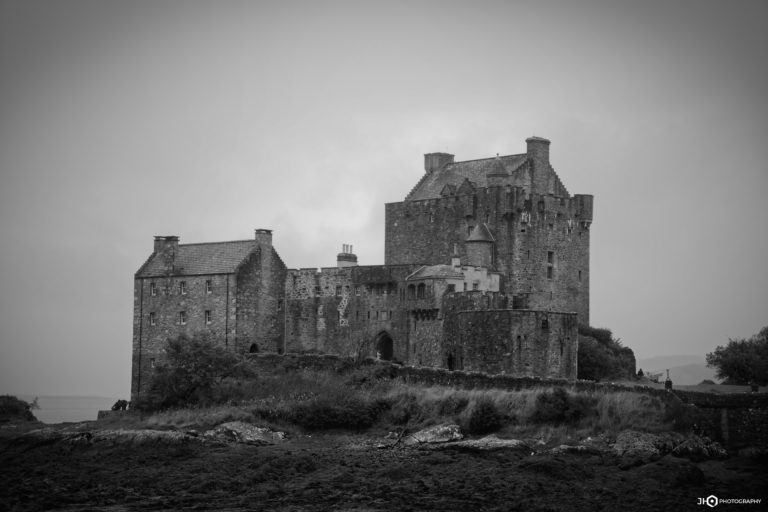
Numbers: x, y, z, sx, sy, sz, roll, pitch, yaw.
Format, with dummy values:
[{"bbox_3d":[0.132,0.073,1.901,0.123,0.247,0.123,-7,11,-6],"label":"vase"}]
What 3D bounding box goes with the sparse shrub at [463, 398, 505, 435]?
[{"bbox_3d":[8.732,13.944,139.000,3.400,3.100,3.100,0,-5,0],"label":"sparse shrub"}]

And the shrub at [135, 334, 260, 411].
[{"bbox_3d":[-17.719,10.973,152.000,10.500,7.200,9.000,0,-5,0],"label":"shrub"}]

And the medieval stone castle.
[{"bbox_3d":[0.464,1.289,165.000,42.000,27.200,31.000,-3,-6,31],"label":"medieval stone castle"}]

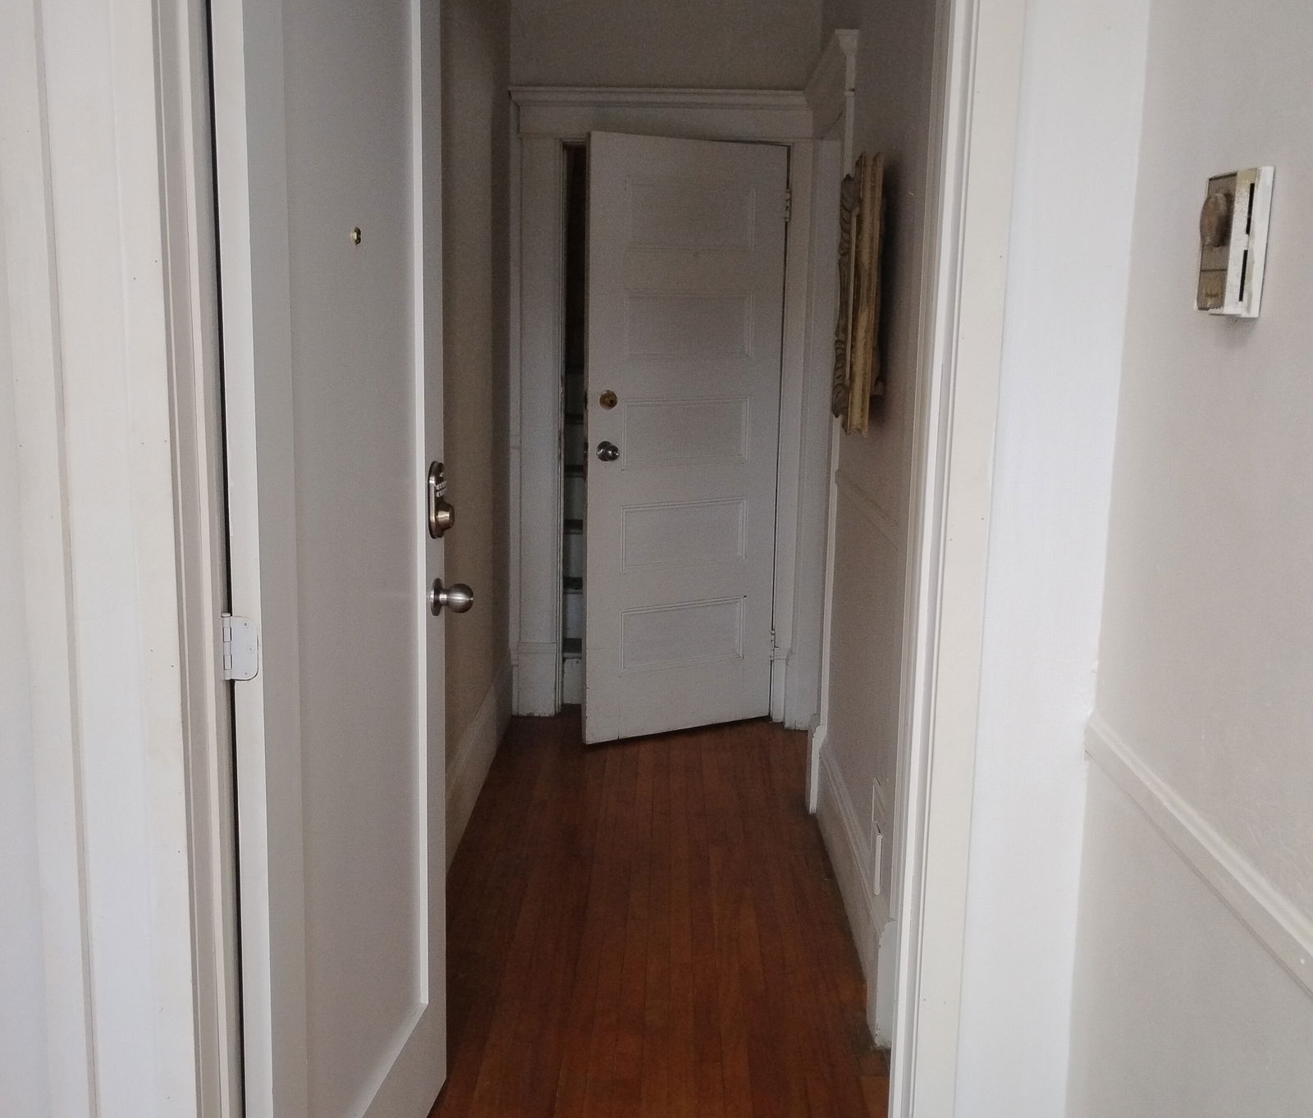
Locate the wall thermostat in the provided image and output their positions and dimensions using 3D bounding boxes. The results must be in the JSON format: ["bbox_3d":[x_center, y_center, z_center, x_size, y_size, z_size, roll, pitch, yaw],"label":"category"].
[{"bbox_3d":[0.467,-0.259,1.161,0.040,0.117,0.074,1,10,1],"label":"wall thermostat"}]

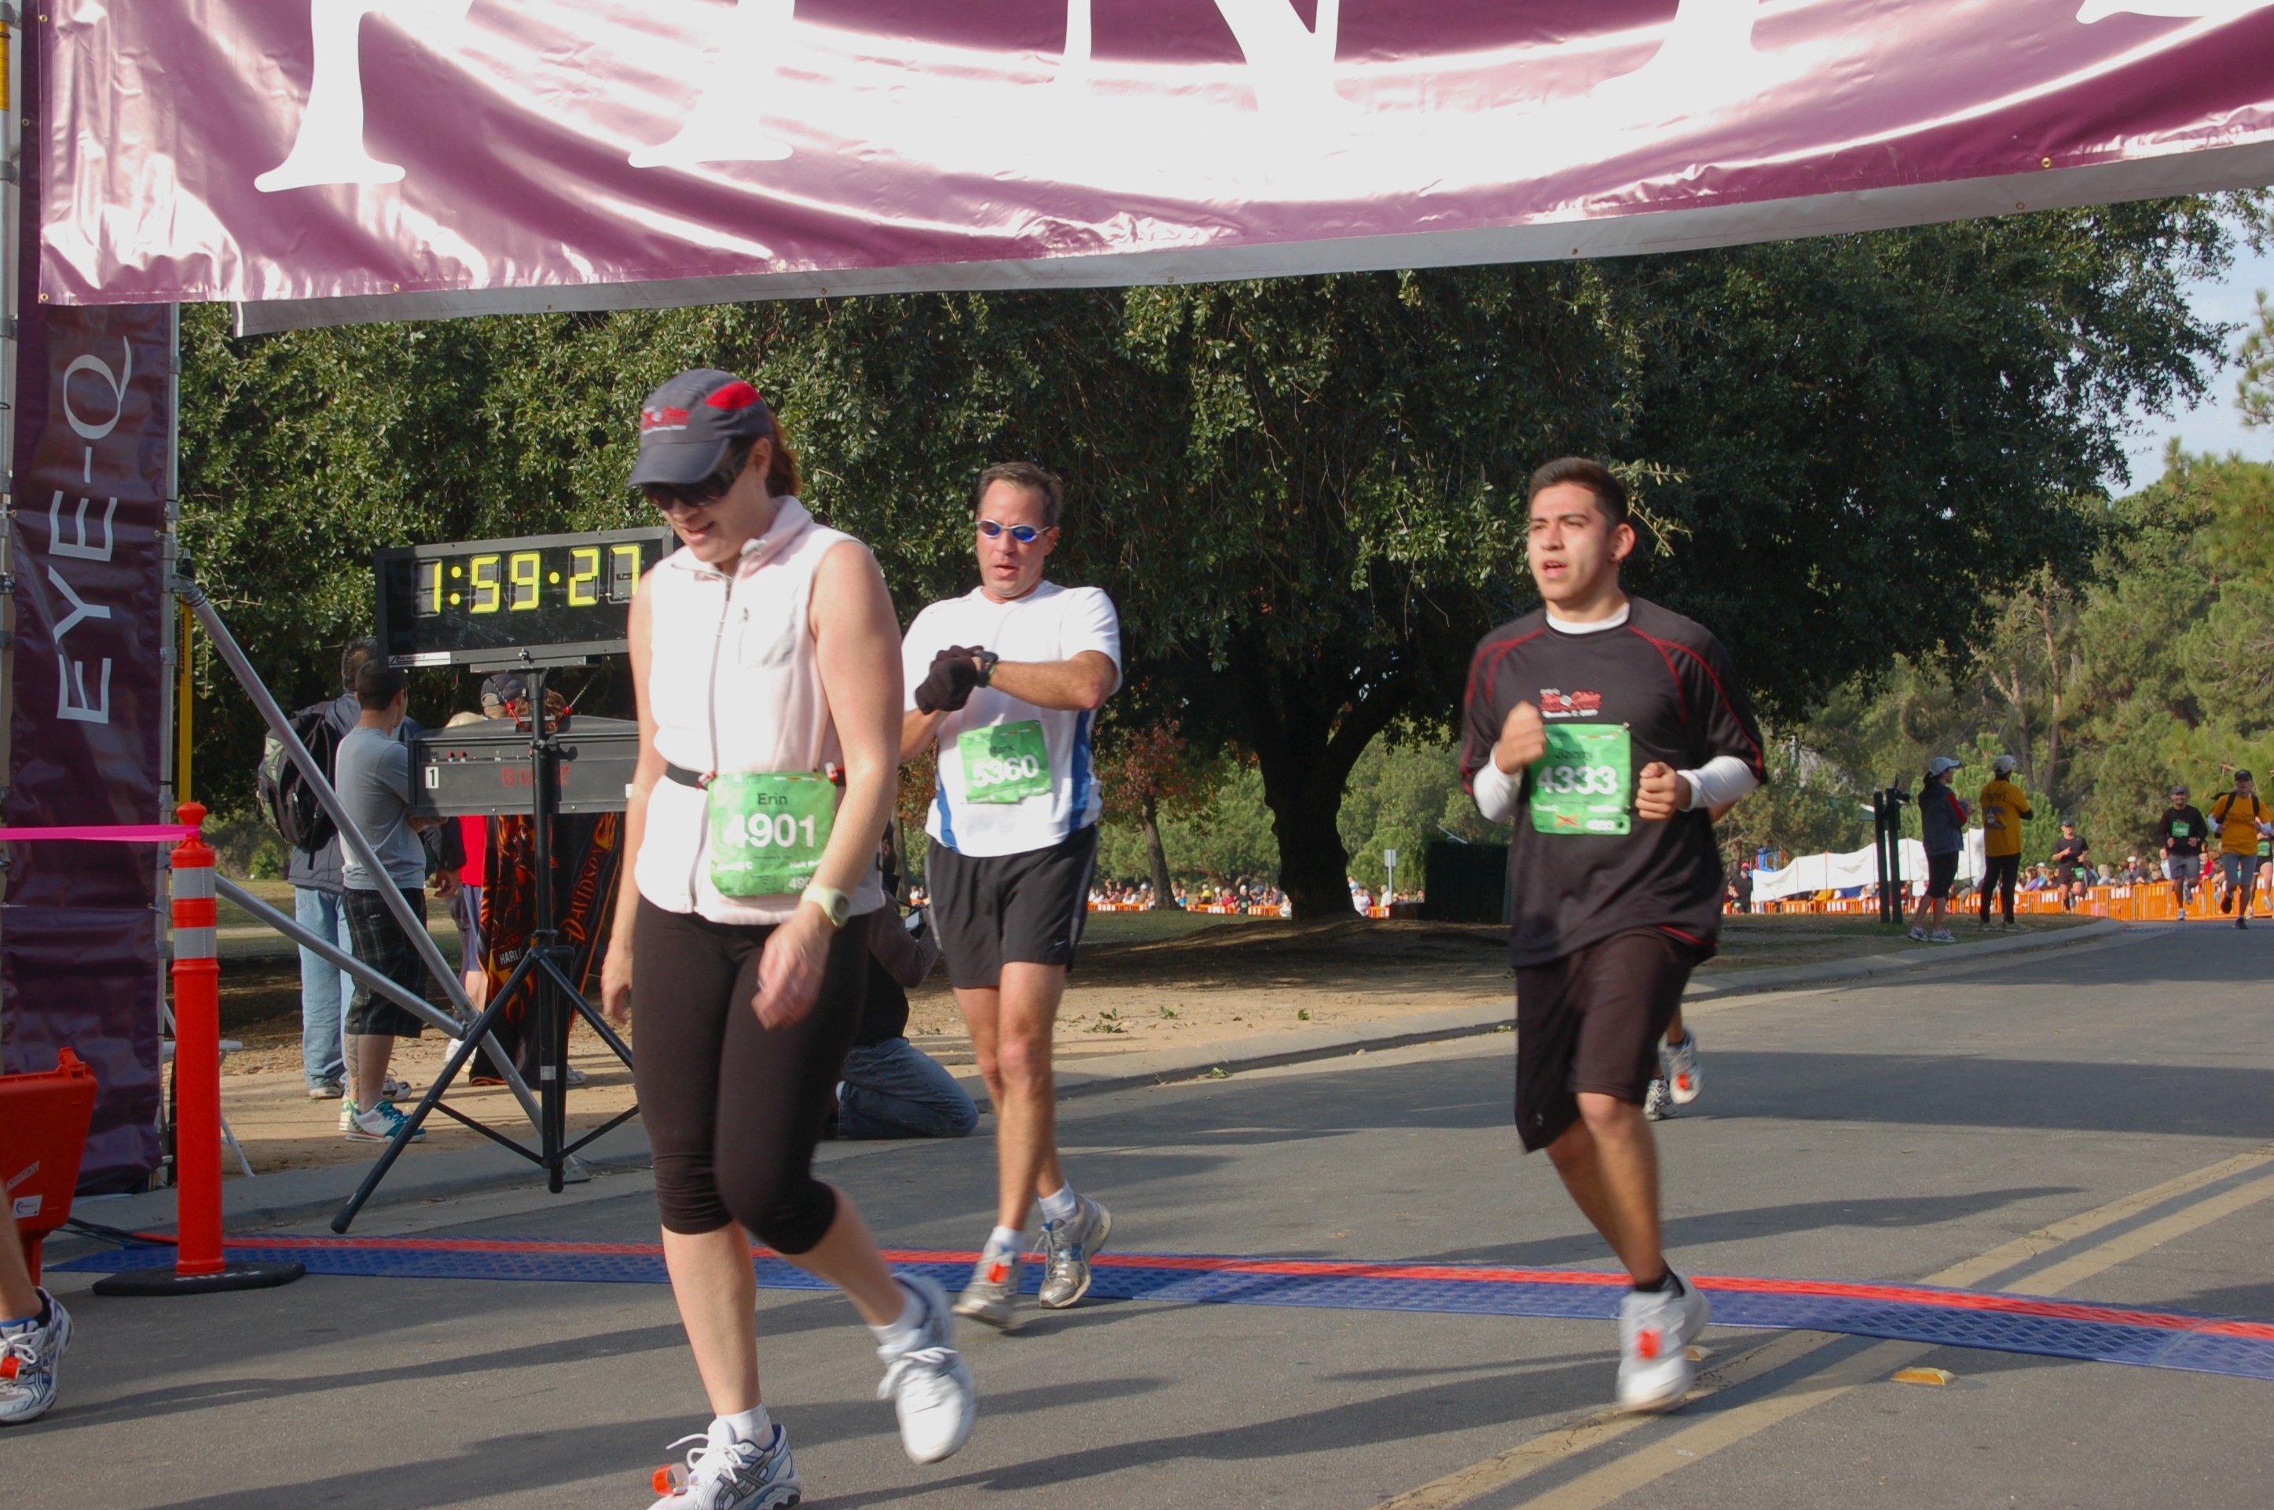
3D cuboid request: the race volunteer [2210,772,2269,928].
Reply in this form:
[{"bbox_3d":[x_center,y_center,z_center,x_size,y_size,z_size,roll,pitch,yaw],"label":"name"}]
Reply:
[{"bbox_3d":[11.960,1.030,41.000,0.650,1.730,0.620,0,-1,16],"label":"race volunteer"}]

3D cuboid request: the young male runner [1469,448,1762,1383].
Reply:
[{"bbox_3d":[0.857,0.314,6.800,0.540,1.710,0.720,-1,-1,27],"label":"young male runner"}]

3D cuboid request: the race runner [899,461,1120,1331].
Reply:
[{"bbox_3d":[-0.271,0.285,7.850,0.500,1.770,0.600,0,-1,21],"label":"race runner"}]

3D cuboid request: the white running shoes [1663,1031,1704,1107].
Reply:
[{"bbox_3d":[1.891,1.085,13.100,0.105,0.115,0.280,0,41,13],"label":"white running shoes"}]

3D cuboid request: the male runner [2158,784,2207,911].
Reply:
[{"bbox_3d":[12.844,1.211,46.500,0.600,1.690,0.600,0,-1,16],"label":"male runner"}]

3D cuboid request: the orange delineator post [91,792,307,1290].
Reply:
[{"bbox_3d":[-2.146,0.668,8.650,0.460,1.080,0.430,-1,-1,0],"label":"orange delineator post"}]

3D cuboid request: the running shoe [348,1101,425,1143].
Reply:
[{"bbox_3d":[-2.538,1.241,12.800,0.288,0.125,0.108,-1,-1,23],"label":"running shoe"}]

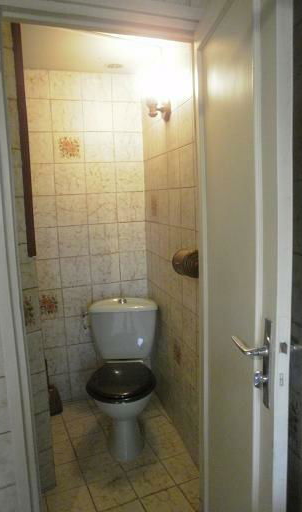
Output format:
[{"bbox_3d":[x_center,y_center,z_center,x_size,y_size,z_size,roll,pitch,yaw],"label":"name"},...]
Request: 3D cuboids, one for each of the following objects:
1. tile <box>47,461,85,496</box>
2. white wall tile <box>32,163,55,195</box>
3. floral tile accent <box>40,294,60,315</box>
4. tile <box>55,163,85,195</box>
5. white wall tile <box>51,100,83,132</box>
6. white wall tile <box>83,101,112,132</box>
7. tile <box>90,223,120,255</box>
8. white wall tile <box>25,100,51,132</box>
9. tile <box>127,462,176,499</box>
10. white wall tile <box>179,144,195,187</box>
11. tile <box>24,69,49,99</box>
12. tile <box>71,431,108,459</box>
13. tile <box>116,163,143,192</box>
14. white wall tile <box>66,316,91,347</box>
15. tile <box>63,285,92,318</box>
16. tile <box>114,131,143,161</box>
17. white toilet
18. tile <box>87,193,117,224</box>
[{"bbox_3d":[-0.444,1.123,1.938,0.197,0.010,0.197,-5,9,-23],"label":"tile"},{"bbox_3d":[-0.690,-0.484,2.456,0.158,0.203,0.010,-4,8,-17],"label":"white wall tile"},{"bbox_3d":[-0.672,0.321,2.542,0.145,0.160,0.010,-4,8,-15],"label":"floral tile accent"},{"bbox_3d":[-0.518,-0.496,2.484,0.198,0.200,0.010,-4,8,-15],"label":"tile"},{"bbox_3d":[-0.525,-0.881,2.405,0.197,0.199,0.010,-4,9,-15],"label":"white wall tile"},{"bbox_3d":[-0.339,-0.896,2.456,0.197,0.199,0.010,-4,9,-15],"label":"white wall tile"},{"bbox_3d":[-0.316,-0.111,2.620,0.198,0.203,0.010,-4,8,-17],"label":"tile"},{"bbox_3d":[-0.711,-0.865,2.355,0.197,0.199,0.010,-4,9,-15],"label":"white wall tile"},{"bbox_3d":[-0.002,1.116,1.919,0.199,0.010,0.197,-5,9,-22],"label":"tile"},{"bbox_3d":[0.175,-0.428,1.837,0.010,0.200,0.196,-4,8,-15],"label":"white wall tile"},{"bbox_3d":[-0.710,-1.064,2.375,0.158,0.160,0.010,-4,8,-17],"label":"tile"},{"bbox_3d":[-0.340,1.084,2.190,0.197,0.010,0.197,-5,9,-23],"label":"tile"},{"bbox_3d":[-0.140,-0.526,2.622,0.200,0.203,0.010,-4,8,-17],"label":"tile"},{"bbox_3d":[-0.482,0.501,2.614,0.198,0.200,0.010,-5,8,-19],"label":"white wall tile"},{"bbox_3d":[-0.492,0.304,2.619,0.198,0.203,0.010,-4,8,-17],"label":"tile"},{"bbox_3d":[-0.145,-0.716,2.535,0.197,0.199,0.010,-4,9,-15],"label":"tile"},{"bbox_3d":[-0.151,0.681,2.149,0.420,0.750,0.630,-2,8,-2],"label":"white toilet"},{"bbox_3d":[-0.324,-0.316,2.564,0.198,0.200,0.010,-5,8,-19],"label":"tile"}]

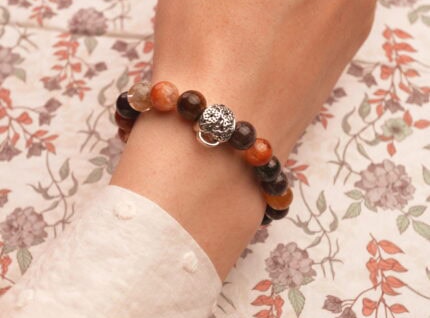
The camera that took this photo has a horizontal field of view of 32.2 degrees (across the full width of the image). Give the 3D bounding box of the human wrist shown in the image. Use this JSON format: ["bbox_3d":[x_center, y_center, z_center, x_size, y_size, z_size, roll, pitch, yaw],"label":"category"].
[{"bbox_3d":[-0.010,0.013,0.267,0.058,0.041,0.044,33,62,-14],"label":"human wrist"}]

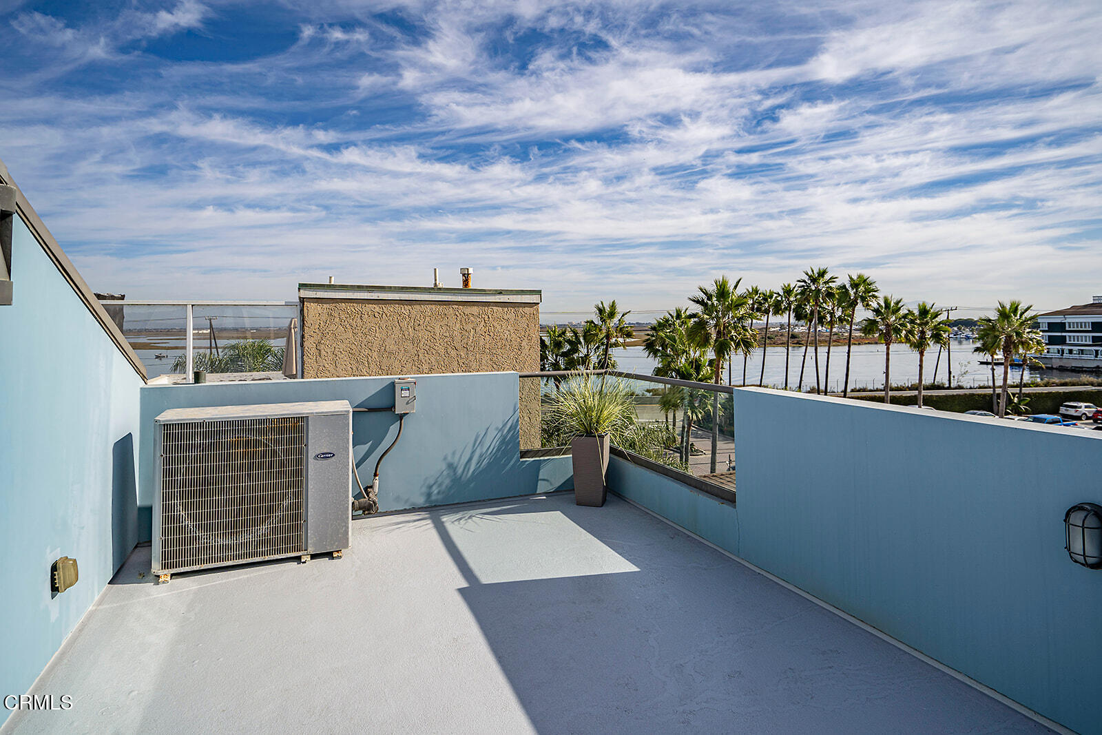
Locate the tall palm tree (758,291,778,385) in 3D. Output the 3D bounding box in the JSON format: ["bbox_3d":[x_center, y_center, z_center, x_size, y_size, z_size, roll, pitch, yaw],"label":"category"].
[{"bbox_3d":[28.678,-2.866,72.966,3.000,14.787,3.000,1,4,21],"label":"tall palm tree"}]

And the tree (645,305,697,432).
[{"bbox_3d":[9.692,0.808,44.142,4.000,11.142,4.000,1,4,12],"label":"tree"}]

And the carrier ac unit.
[{"bbox_3d":[-1.670,0.663,3.187,0.957,0.845,0.372,-1,4,-22],"label":"carrier ac unit"}]

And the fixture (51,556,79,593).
[{"bbox_3d":[-2.266,0.964,2.572,0.065,0.135,0.120,-2,4,-25],"label":"fixture"}]

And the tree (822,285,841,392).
[{"bbox_3d":[33.285,-2.461,65.471,3.200,14.293,3.200,2,4,27],"label":"tree"}]

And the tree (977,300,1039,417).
[{"bbox_3d":[43.622,-0.437,52.890,4.500,11.858,4.500,3,5,39],"label":"tree"}]

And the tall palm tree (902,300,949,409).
[{"bbox_3d":[34.804,-0.205,51.383,3.900,11.640,3.900,2,5,34],"label":"tall palm tree"}]

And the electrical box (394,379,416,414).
[{"bbox_3d":[-1.177,0.234,4.432,0.155,0.262,0.100,-2,4,-24],"label":"electrical box"}]

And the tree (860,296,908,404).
[{"bbox_3d":[30.409,-0.248,50.087,4.200,12.488,4.200,2,4,31],"label":"tree"}]

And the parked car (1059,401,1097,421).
[{"bbox_3d":[54.352,4.343,56.478,4.950,1.780,1.980,-2,4,-22],"label":"parked car"}]

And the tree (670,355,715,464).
[{"bbox_3d":[9.905,2.923,38.766,3.100,7.607,3.100,1,4,14],"label":"tree"}]

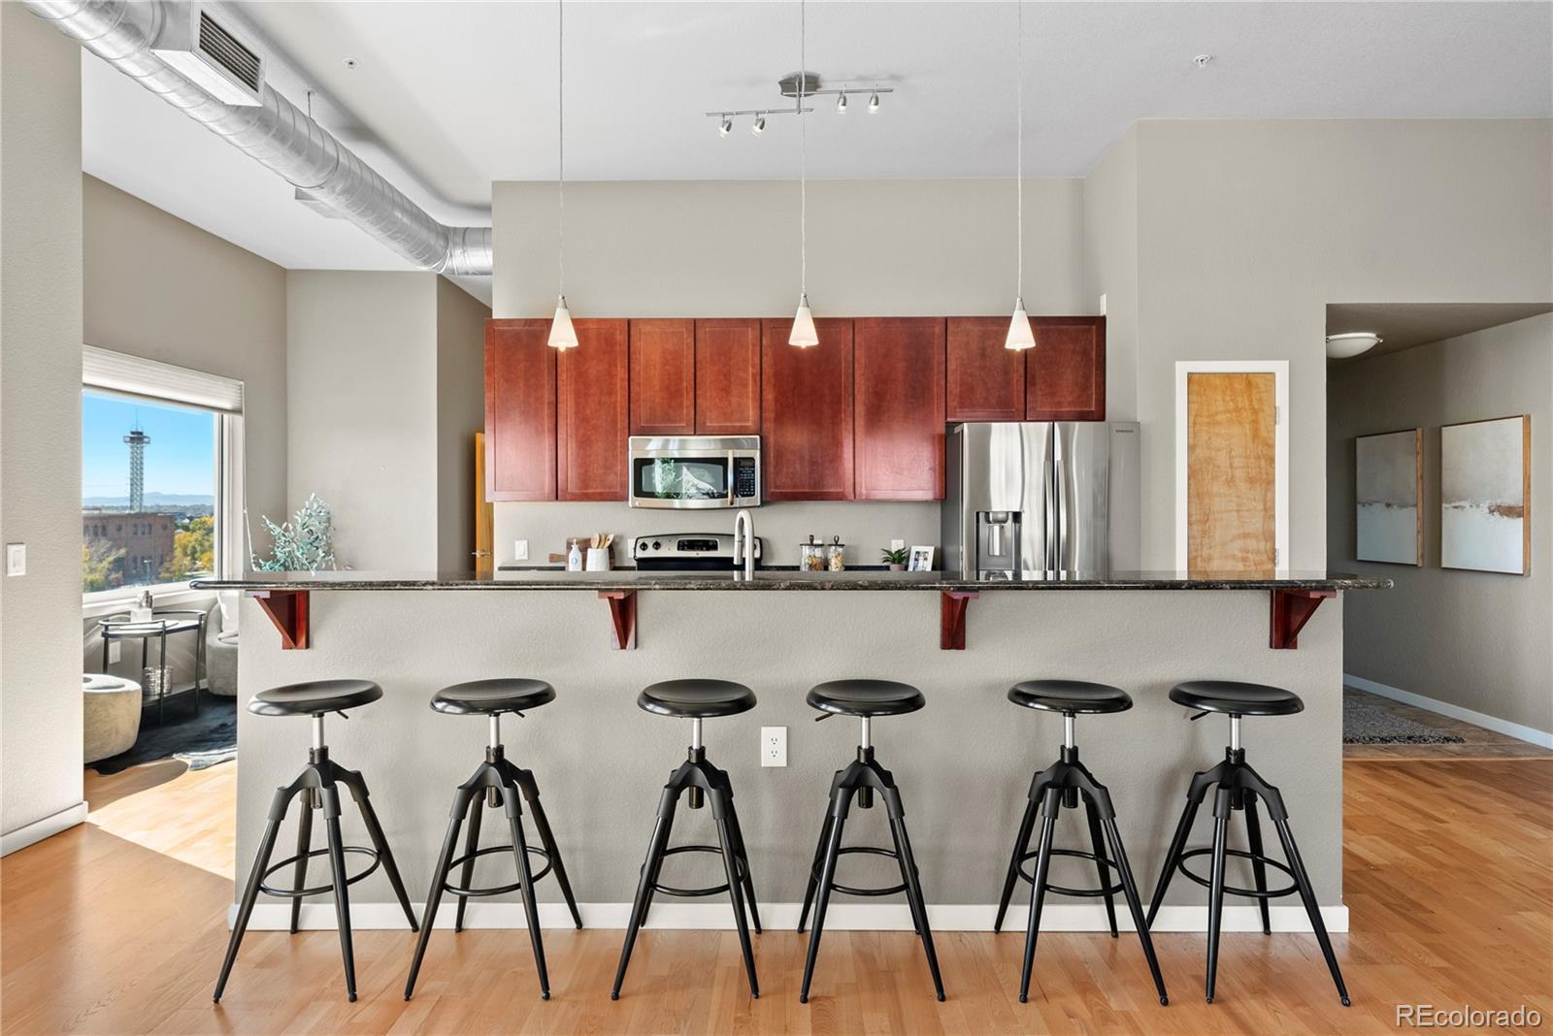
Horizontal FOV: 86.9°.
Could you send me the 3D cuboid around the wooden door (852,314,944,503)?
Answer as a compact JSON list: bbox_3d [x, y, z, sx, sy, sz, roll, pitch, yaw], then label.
[{"bbox_3d":[0.717,-0.632,4.753,0.528,1.054,0.025,0,0,1],"label":"wooden door"}]

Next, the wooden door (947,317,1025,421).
[{"bbox_3d":[1.210,-0.855,4.720,0.450,0.588,0.022,0,0,1],"label":"wooden door"}]

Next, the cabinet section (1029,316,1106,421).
[{"bbox_3d":[1.675,-0.862,4.747,0.449,0.606,0.025,0,0,1],"label":"cabinet section"}]

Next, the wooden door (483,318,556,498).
[{"bbox_3d":[-1.474,-0.620,4.752,0.408,1.055,0.025,0,0,0],"label":"wooden door"}]

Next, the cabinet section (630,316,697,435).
[{"bbox_3d":[-0.657,-0.813,4.748,0.370,0.672,0.025,0,0,0],"label":"cabinet section"}]

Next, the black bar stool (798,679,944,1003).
[{"bbox_3d":[0.256,0.888,2.347,0.383,0.782,0.383,0,0,0],"label":"black bar stool"}]

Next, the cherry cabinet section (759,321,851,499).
[{"bbox_3d":[0.182,-0.628,4.745,0.525,1.050,0.025,0,0,0],"label":"cherry cabinet section"}]

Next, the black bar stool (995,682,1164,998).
[{"bbox_3d":[0.844,0.882,2.335,0.385,0.780,0.385,0,0,3],"label":"black bar stool"}]

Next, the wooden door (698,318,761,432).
[{"bbox_3d":[-0.275,-0.816,4.740,0.376,0.662,0.022,0,0,1],"label":"wooden door"}]

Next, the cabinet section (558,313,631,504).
[{"bbox_3d":[-1.066,-0.628,4.772,0.411,1.060,0.025,0,0,1],"label":"cabinet section"}]

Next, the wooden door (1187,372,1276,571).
[{"bbox_3d":[2.389,0.250,4.320,0.463,2.020,0.042,0,0,1],"label":"wooden door"}]

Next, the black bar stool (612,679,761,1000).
[{"bbox_3d":[-0.233,0.882,2.345,0.385,0.780,0.385,0,0,1],"label":"black bar stool"}]

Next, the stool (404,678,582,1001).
[{"bbox_3d":[-0.795,0.888,2.353,0.383,0.782,0.383,0,0,0],"label":"stool"}]

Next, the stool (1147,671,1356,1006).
[{"bbox_3d":[1.323,0.888,2.340,0.383,0.782,0.383,0,0,0],"label":"stool"}]

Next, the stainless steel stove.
[{"bbox_3d":[-0.466,0.690,4.710,0.760,1.180,0.680,0,0,0],"label":"stainless steel stove"}]

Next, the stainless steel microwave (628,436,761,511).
[{"bbox_3d":[-0.467,-0.261,4.885,0.754,0.418,0.390,0,0,1],"label":"stainless steel microwave"}]

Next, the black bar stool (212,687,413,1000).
[{"bbox_3d":[-1.302,0.888,2.349,0.383,0.782,0.383,0,0,0],"label":"black bar stool"}]

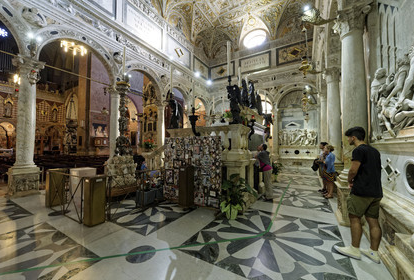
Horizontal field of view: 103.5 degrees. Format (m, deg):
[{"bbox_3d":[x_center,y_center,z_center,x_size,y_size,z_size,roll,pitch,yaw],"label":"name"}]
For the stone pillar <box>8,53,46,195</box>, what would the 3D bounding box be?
[{"bbox_3d":[-5.879,-0.451,5.387,0.620,4.520,0.620,-2,-3,31],"label":"stone pillar"}]

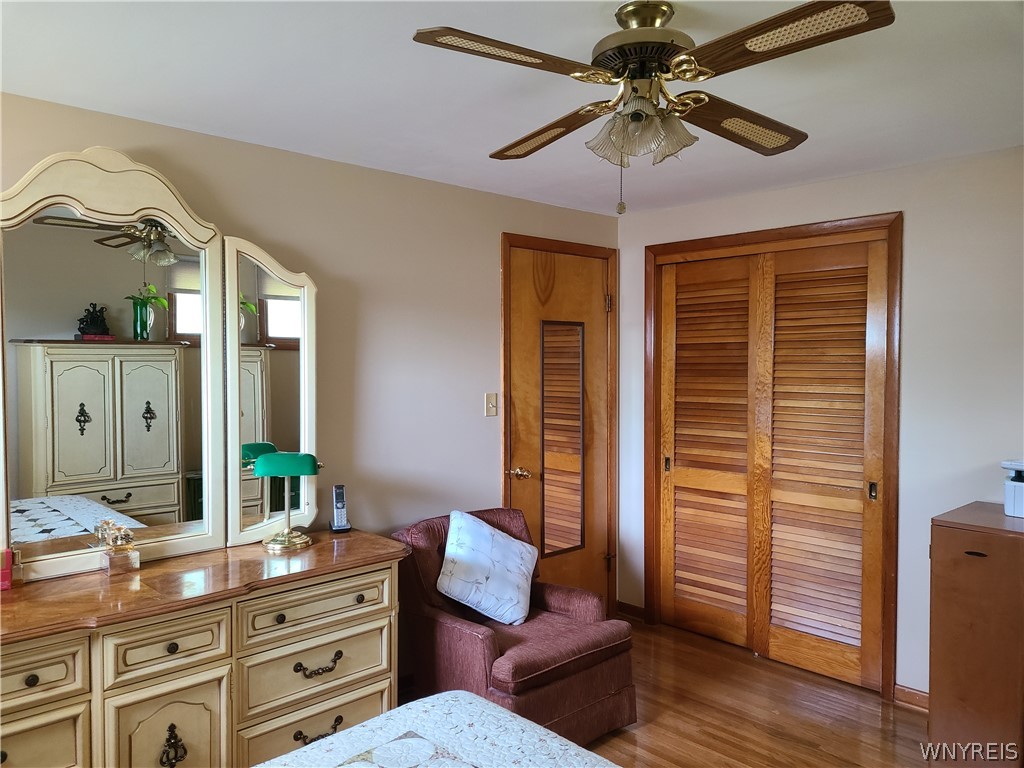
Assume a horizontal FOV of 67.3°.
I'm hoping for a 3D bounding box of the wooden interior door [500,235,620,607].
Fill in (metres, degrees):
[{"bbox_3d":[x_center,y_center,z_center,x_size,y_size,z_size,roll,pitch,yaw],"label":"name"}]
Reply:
[{"bbox_3d":[0.266,0.300,4.109,0.850,2.090,0.060,-2,3,-43],"label":"wooden interior door"}]

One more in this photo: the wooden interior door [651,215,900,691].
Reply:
[{"bbox_3d":[1.217,0.310,3.807,0.080,2.090,1.320,-2,3,-43],"label":"wooden interior door"}]

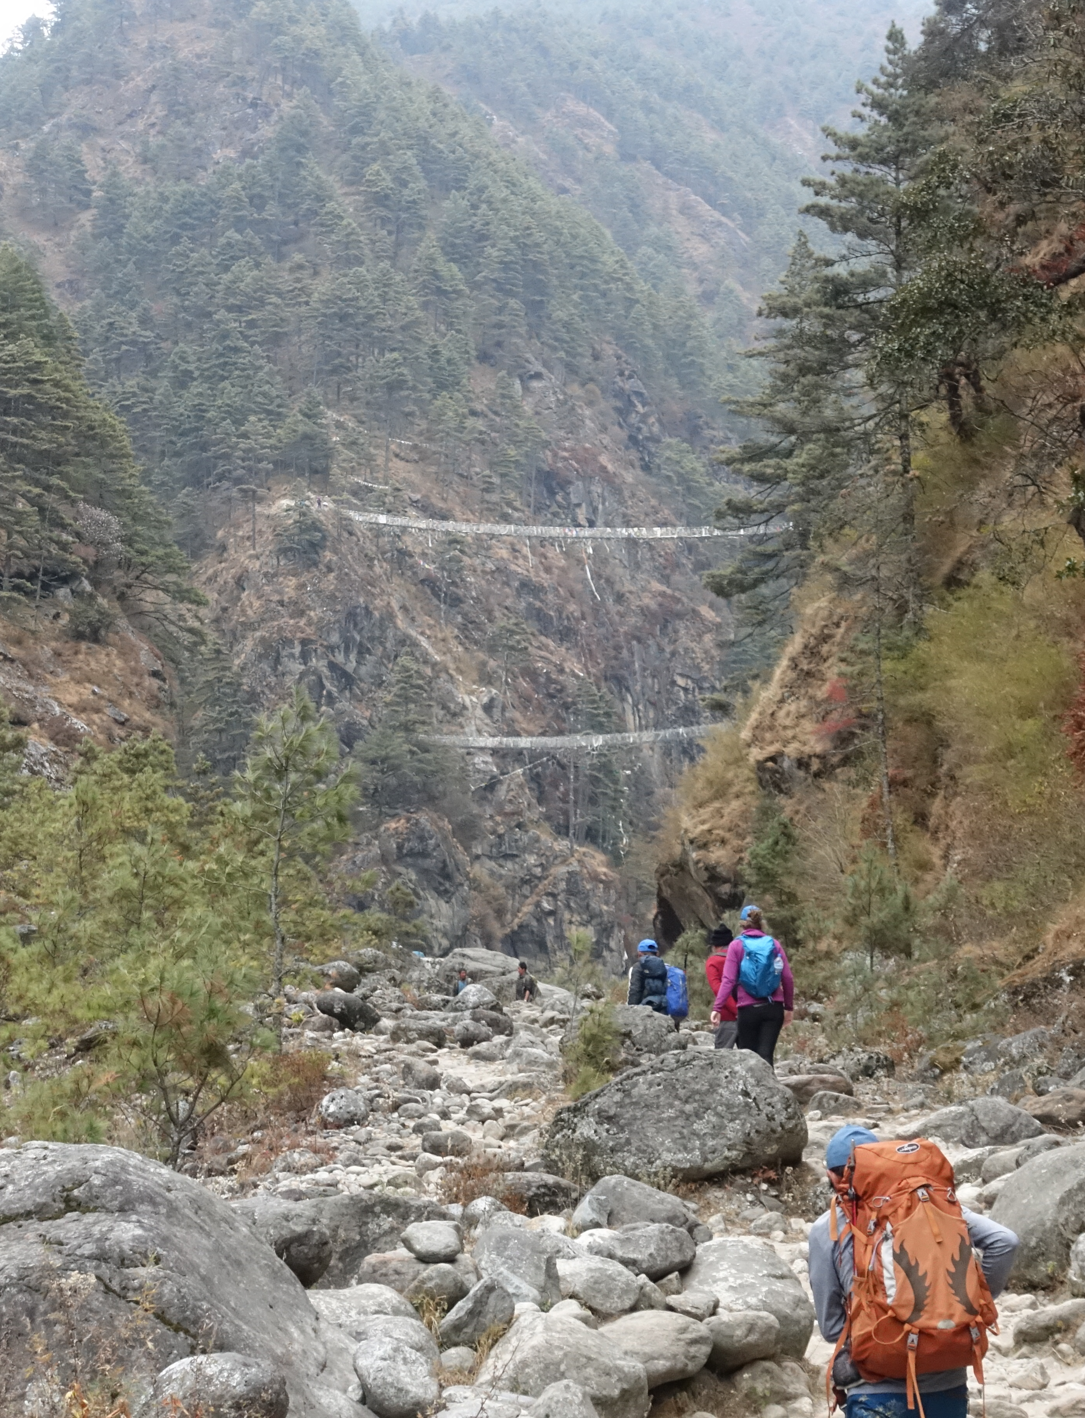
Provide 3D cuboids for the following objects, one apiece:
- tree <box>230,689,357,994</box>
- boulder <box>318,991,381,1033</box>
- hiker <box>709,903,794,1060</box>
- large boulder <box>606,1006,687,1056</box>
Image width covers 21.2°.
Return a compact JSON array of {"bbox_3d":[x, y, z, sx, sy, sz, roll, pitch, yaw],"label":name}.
[{"bbox_3d":[-2.841,1.762,32.791,1.450,4.000,1.450,0,-6,0],"label":"tree"},{"bbox_3d":[-2.474,3.880,36.971,0.800,0.560,0.620,0,-6,0],"label":"boulder"},{"bbox_3d":[1.549,2.303,21.412,0.600,1.690,0.480,1,-6,-10],"label":"hiker"},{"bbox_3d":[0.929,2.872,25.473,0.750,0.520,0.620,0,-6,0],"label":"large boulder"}]

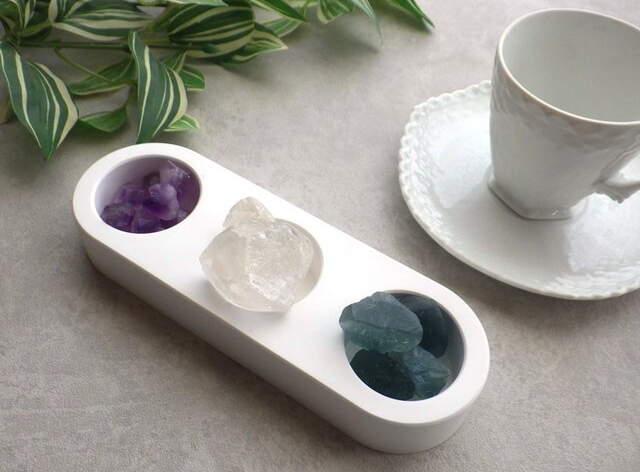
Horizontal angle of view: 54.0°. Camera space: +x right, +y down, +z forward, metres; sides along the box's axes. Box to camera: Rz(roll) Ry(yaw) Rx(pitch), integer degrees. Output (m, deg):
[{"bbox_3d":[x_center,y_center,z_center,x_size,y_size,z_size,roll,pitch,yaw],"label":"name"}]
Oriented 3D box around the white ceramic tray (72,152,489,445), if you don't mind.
[{"bbox_3d":[-0.022,0.019,0.265,0.190,0.029,0.062,29,55,18],"label":"white ceramic tray"}]

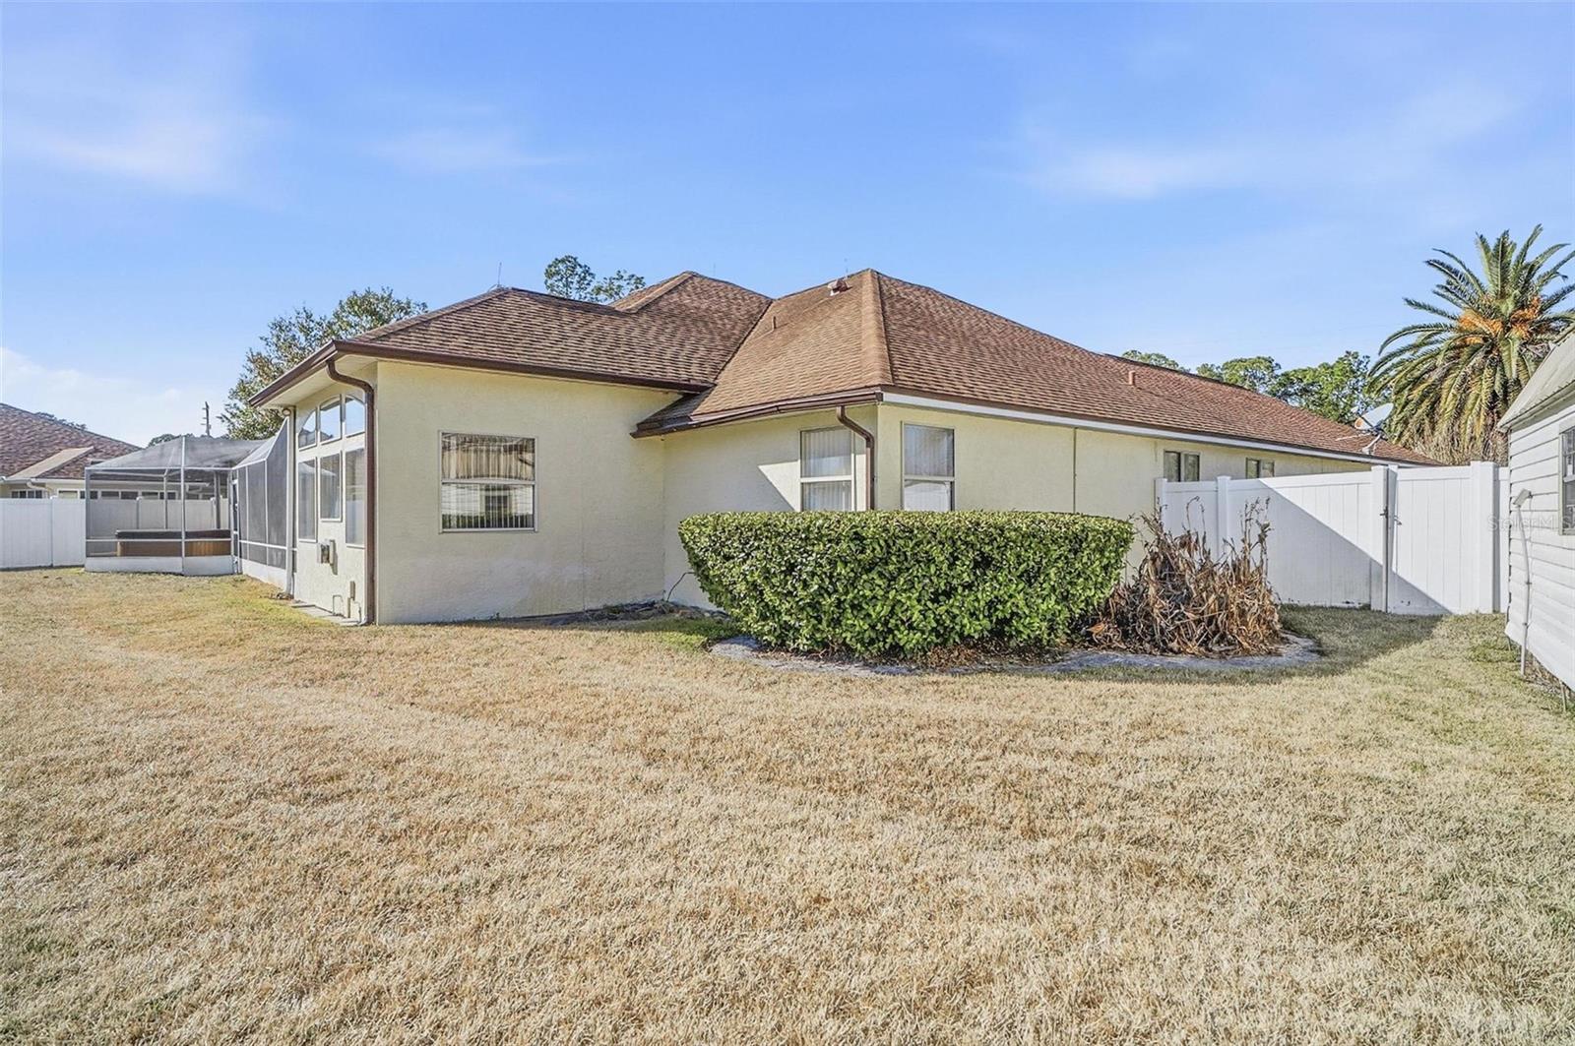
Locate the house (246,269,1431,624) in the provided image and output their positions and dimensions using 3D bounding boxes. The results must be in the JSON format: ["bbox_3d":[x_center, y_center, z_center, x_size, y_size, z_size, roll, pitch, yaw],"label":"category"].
[{"bbox_3d":[2.411,-2.562,21.209,27.571,7.293,18.635,-1,1,-40],"label":"house"}]

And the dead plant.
[{"bbox_3d":[4.000,0.520,8.014,1.734,1.420,1.450,0,1,0],"label":"dead plant"}]

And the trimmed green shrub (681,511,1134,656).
[{"bbox_3d":[1.144,0.573,7.810,4.233,1.340,1.500,0,1,5],"label":"trimmed green shrub"}]

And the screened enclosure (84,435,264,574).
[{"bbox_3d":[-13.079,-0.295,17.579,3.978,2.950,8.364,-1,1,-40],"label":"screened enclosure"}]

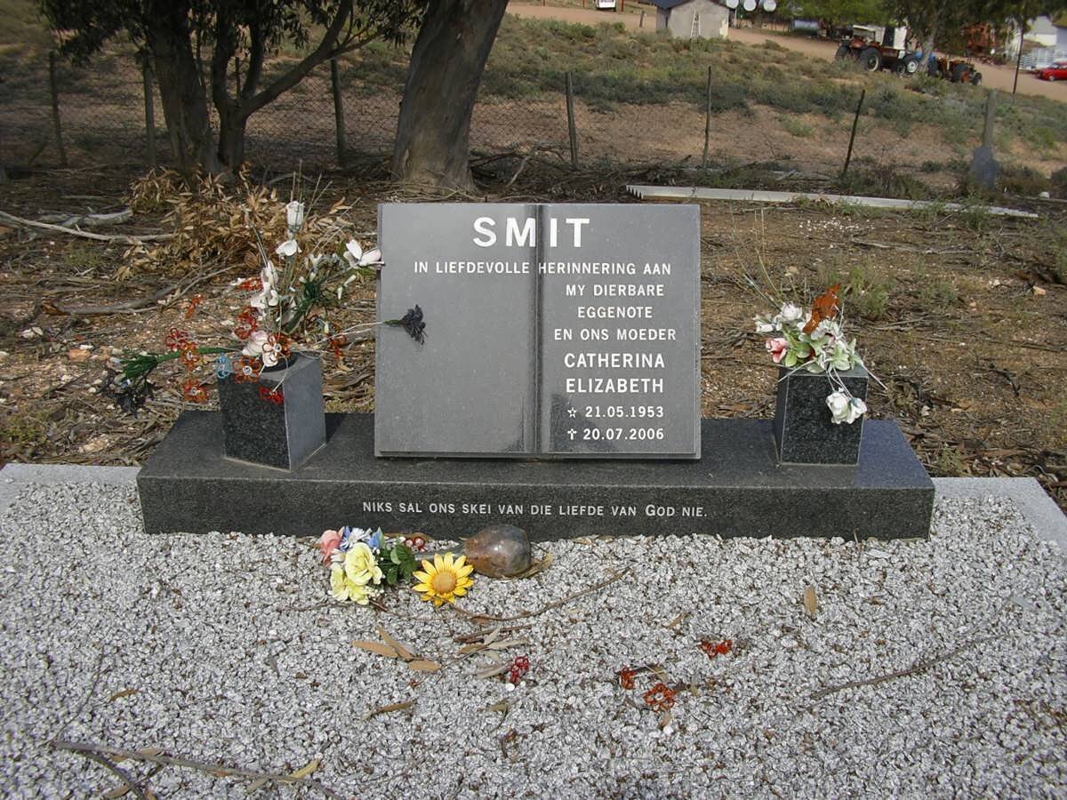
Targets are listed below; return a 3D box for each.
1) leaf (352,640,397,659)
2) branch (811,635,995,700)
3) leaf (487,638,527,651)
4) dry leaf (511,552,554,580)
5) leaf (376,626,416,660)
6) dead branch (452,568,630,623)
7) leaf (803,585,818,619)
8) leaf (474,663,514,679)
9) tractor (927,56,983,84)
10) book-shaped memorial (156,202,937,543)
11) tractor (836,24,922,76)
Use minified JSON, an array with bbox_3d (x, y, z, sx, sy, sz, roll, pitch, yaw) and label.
[{"bbox_3d":[-0.267,0.427,2.007,0.100,0.012,0.022,12,26,23],"label":"leaf"},{"bbox_3d":[0.579,0.410,1.801,0.376,0.020,0.024,-11,26,-24],"label":"branch"},{"bbox_3d":[-0.044,0.422,2.024,0.078,0.012,0.017,-10,26,-22],"label":"leaf"},{"bbox_3d":[0.005,0.291,2.054,0.023,0.025,0.113,18,29,36],"label":"dry leaf"},{"bbox_3d":[-0.239,0.420,2.025,0.017,0.012,0.119,-18,30,-36],"label":"leaf"},{"bbox_3d":[0.031,0.330,1.984,0.336,0.022,0.077,-9,25,-21],"label":"dead branch"},{"bbox_3d":[0.466,0.338,1.972,0.023,0.012,0.090,9,25,19],"label":"leaf"},{"bbox_3d":[-0.060,0.413,1.793,0.067,0.015,0.022,-15,27,-31],"label":"leaf"},{"bbox_3d":[20.892,-16.313,58.000,2.900,1.600,1.600,-11,25,-36],"label":"tractor"},{"bbox_3d":[0.010,-0.073,2.414,1.584,0.597,0.376,1,24,0],"label":"book-shaped memorial"},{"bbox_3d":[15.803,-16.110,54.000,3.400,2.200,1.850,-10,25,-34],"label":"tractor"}]

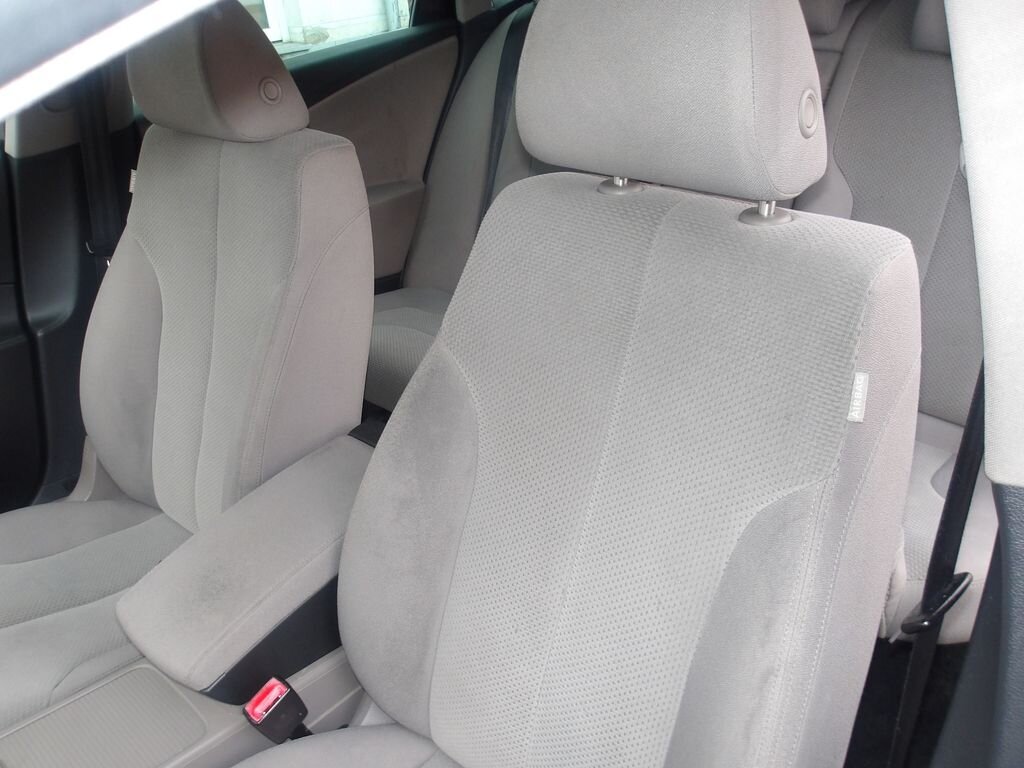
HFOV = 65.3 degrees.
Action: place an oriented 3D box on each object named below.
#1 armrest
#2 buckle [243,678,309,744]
[{"bbox_3d":[-0.285,0.201,0.962,0.172,0.065,0.350,23,49,39],"label":"armrest"},{"bbox_3d":[-0.259,0.359,0.882,0.029,0.055,0.046,23,57,39],"label":"buckle"}]

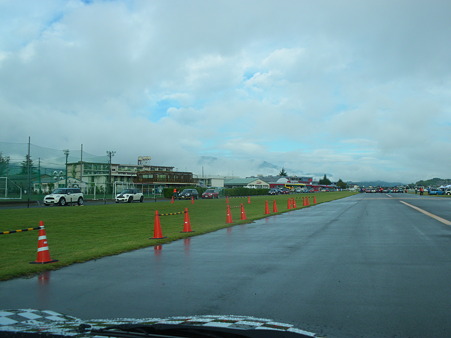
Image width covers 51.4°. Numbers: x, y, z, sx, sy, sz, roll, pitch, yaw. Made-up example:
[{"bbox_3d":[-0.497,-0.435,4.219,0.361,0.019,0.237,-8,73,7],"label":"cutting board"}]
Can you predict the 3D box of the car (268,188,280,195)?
[{"bbox_3d":[11.251,5.370,109.000,1.700,1.450,3.800,-1,-3,17],"label":"car"}]

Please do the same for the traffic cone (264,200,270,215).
[{"bbox_3d":[2.174,1.979,24.100,0.380,0.700,0.380,-1,-3,18],"label":"traffic cone"}]

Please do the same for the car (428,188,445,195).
[{"bbox_3d":[48.200,5.300,107.000,3.750,1.430,1.700,2,-3,-35],"label":"car"}]

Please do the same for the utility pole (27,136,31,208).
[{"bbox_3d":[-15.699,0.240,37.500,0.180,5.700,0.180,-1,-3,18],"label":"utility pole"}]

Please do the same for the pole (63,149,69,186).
[{"bbox_3d":[-28.841,0.725,85.000,1.000,8.700,0.800,-1,-3,18],"label":"pole"}]

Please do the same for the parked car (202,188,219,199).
[{"bbox_3d":[-2.140,3.690,68.900,1.690,1.420,3.750,-1,-3,15],"label":"parked car"}]

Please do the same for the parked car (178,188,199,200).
[{"bbox_3d":[-4.700,3.250,59.300,1.690,1.430,3.800,-1,-3,16],"label":"parked car"}]

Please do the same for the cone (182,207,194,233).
[{"bbox_3d":[-1.111,1.507,13.750,0.390,0.700,0.390,0,-3,0],"label":"cone"}]

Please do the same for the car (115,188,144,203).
[{"bbox_3d":[-9.880,2.790,48.600,1.690,1.410,3.730,-1,-3,16],"label":"car"}]

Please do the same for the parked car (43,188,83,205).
[{"bbox_3d":[-13.630,2.380,39.800,1.690,1.430,3.900,-1,-3,15],"label":"parked car"}]

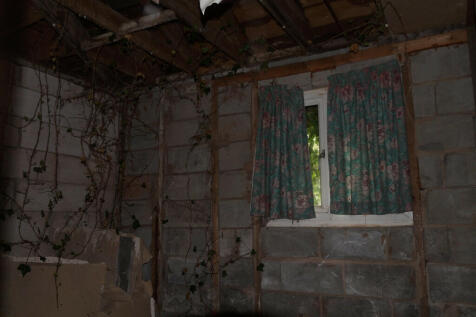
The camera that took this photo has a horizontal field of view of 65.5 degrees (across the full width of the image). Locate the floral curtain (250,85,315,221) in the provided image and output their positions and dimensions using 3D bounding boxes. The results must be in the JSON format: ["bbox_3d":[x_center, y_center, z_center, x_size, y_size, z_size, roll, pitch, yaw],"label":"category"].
[{"bbox_3d":[0.307,-0.069,2.721,0.480,1.024,0.090,-6,-12,25],"label":"floral curtain"}]

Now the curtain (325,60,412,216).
[{"bbox_3d":[0.845,-0.135,2.469,0.494,0.995,0.090,-6,-12,25],"label":"curtain"}]

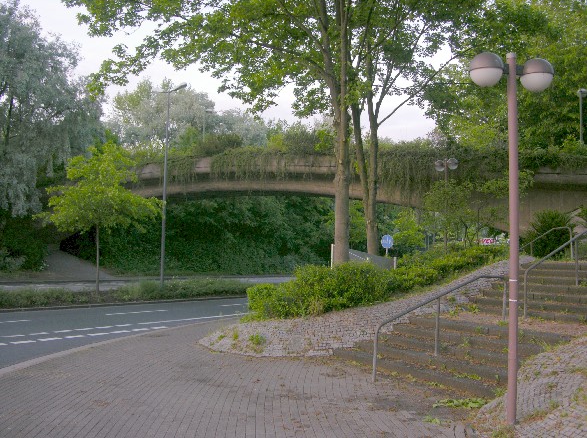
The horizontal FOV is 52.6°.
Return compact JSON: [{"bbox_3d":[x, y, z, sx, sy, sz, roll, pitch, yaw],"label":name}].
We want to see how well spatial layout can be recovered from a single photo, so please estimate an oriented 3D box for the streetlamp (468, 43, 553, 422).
[{"bbox_3d":[2.400,0.180,6.528,0.920,4.060,0.370,2,-4,-14],"label":"streetlamp"}]

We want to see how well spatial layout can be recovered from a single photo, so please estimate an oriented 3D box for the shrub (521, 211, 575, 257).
[{"bbox_3d":[7.637,0.449,17.846,1.500,1.475,1.450,0,-4,17],"label":"shrub"}]

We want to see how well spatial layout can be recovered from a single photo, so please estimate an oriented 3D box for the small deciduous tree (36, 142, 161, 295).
[{"bbox_3d":[-7.812,-0.025,24.197,4.900,6.253,4.800,2,-4,-17],"label":"small deciduous tree"}]

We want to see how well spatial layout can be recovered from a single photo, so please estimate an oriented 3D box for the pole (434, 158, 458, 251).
[{"bbox_3d":[5.515,-0.183,21.426,0.920,4.001,0.370,-1,-5,38],"label":"pole"}]

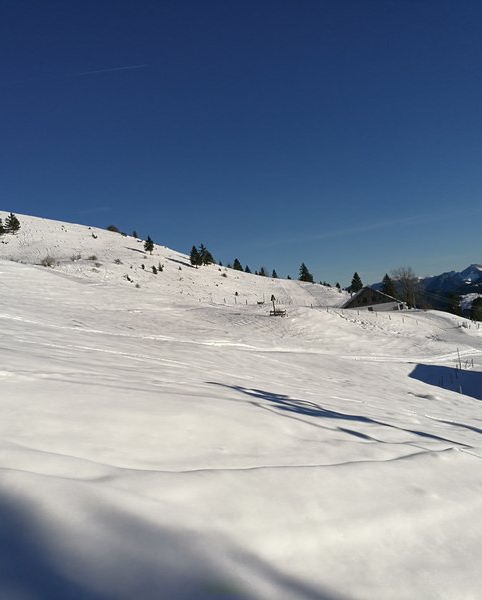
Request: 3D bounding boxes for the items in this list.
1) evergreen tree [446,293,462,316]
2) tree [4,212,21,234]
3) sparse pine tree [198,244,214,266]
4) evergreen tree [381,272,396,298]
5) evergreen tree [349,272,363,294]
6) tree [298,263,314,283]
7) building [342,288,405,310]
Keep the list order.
[{"bbox_3d":[54.490,1.670,160.000,3.460,7.180,3.460,-7,-1,19],"label":"evergreen tree"},{"bbox_3d":[-53.830,-18.020,147.000,3.530,5.300,3.530,-7,-1,-20],"label":"tree"},{"bbox_3d":[-9.980,-12.690,178.000,3.850,6.280,3.850,-7,-1,-3],"label":"sparse pine tree"},{"bbox_3d":[42.550,-3.750,180.000,3.610,8.370,3.610,-7,-1,13],"label":"evergreen tree"},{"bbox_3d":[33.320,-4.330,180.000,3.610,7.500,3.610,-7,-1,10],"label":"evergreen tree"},{"bbox_3d":[23.370,-9.920,225.000,4.870,7.390,4.870,-7,-1,6],"label":"tree"},{"bbox_3d":[32.660,-0.170,155.000,14.800,6.600,14.000,-7,-1,4],"label":"building"}]

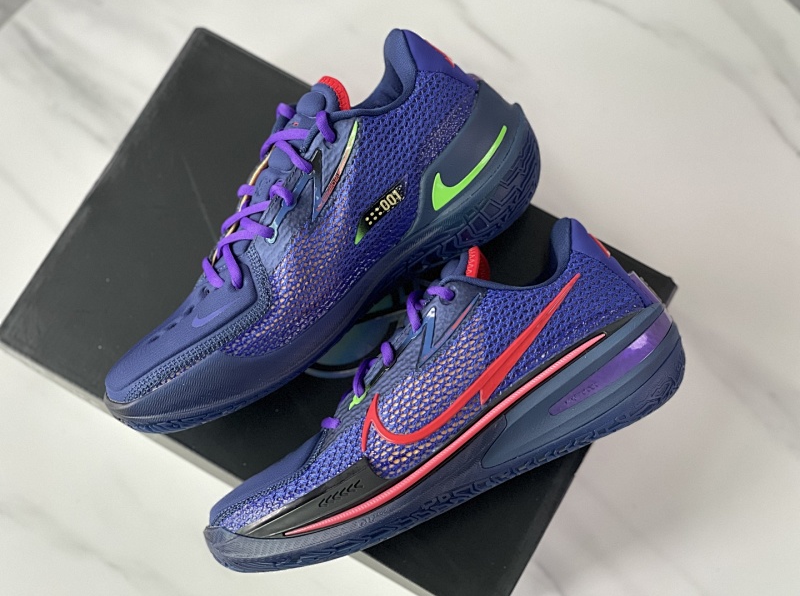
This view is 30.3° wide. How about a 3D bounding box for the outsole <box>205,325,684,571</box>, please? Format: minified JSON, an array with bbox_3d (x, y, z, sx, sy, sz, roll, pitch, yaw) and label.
[{"bbox_3d":[0.032,0.095,0.871,0.298,0.107,0.046,-22,75,-7],"label":"outsole"}]

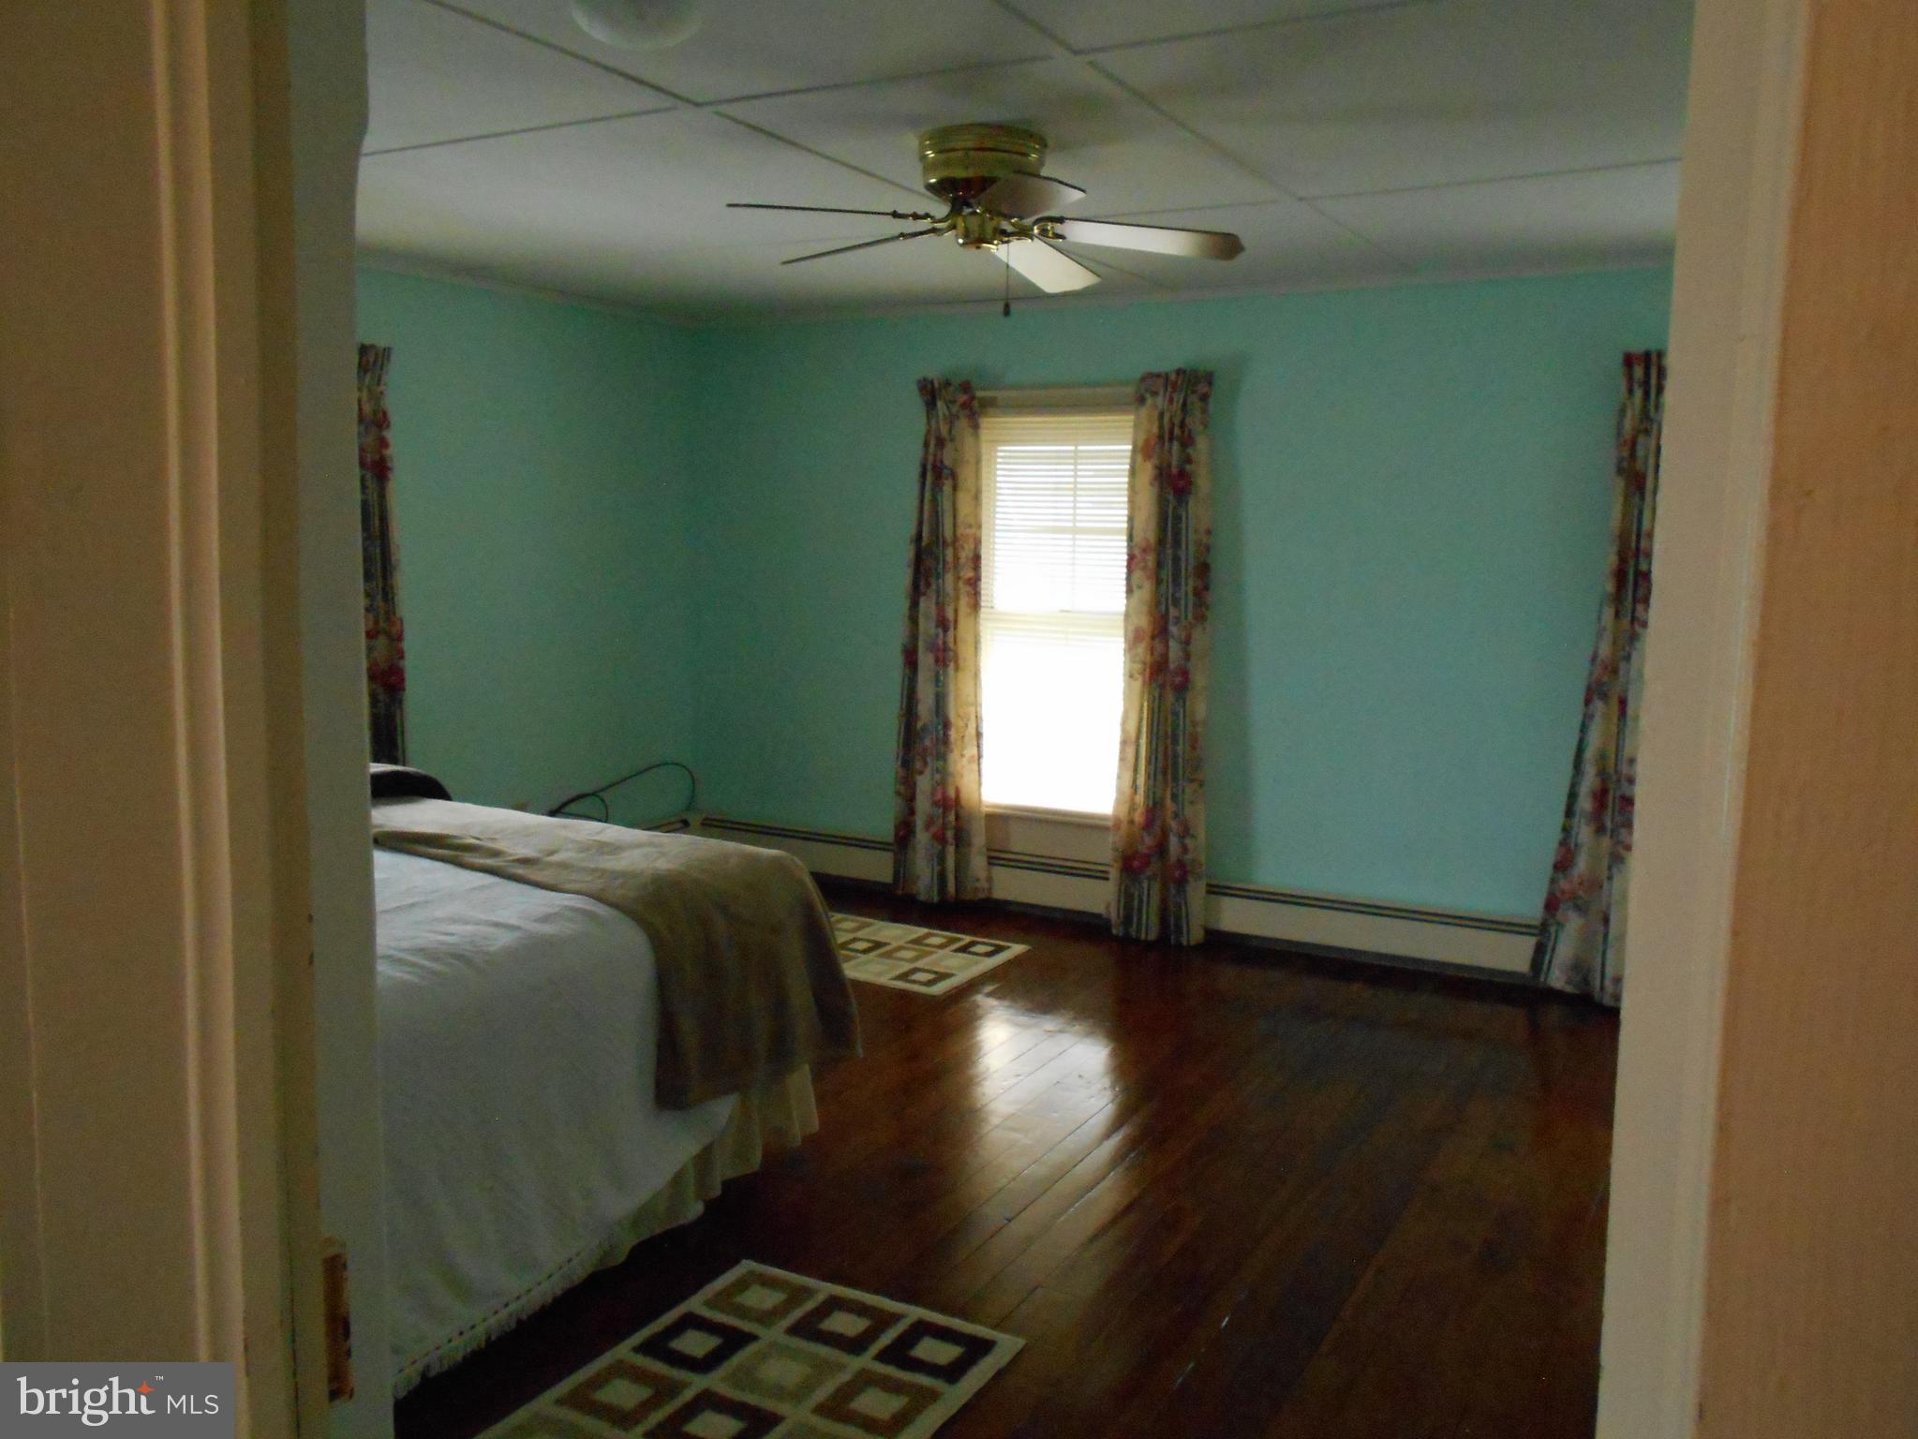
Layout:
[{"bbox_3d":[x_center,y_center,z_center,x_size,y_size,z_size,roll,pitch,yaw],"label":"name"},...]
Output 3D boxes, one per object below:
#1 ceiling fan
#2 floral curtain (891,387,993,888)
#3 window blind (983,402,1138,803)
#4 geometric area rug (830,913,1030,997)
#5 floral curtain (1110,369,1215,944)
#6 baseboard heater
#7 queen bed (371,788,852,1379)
[{"bbox_3d":[0.049,-1.153,3.182,1.180,0.250,1.180,5,9,29],"label":"ceiling fan"},{"bbox_3d":[-0.056,-0.287,5.695,0.400,2.067,0.130,5,8,26],"label":"floral curtain"},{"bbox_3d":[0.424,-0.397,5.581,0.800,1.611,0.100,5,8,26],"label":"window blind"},{"bbox_3d":[-0.361,0.823,5.273,1.060,0.012,0.660,5,9,29],"label":"geometric area rug"},{"bbox_3d":[0.746,-0.217,5.311,0.350,2.082,0.130,5,8,26],"label":"floral curtain"},{"bbox_3d":[0.416,0.664,5.681,3.511,0.236,0.075,5,8,26],"label":"baseboard heater"},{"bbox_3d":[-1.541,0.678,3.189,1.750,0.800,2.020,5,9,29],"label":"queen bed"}]

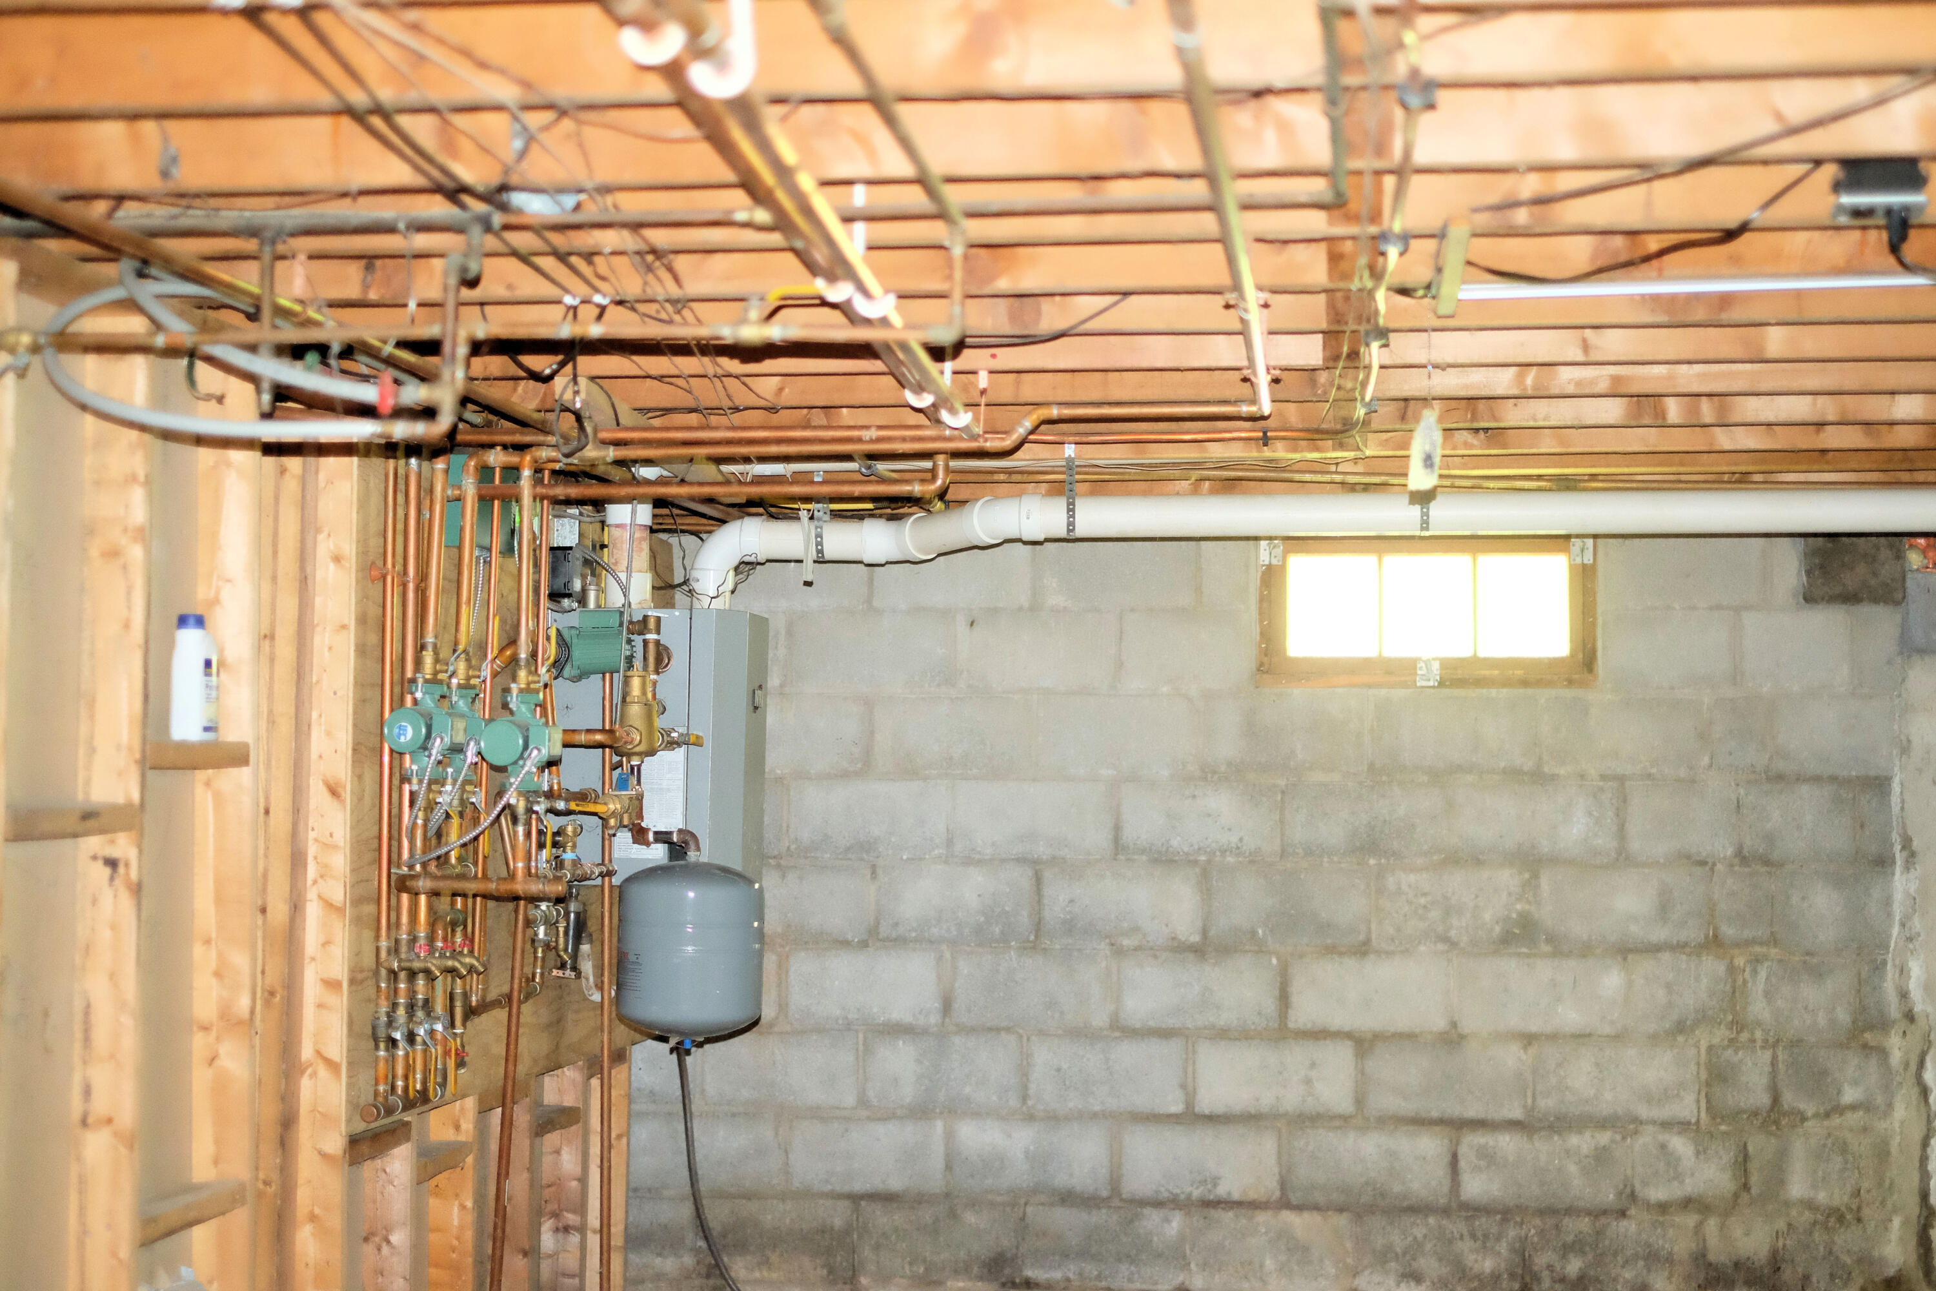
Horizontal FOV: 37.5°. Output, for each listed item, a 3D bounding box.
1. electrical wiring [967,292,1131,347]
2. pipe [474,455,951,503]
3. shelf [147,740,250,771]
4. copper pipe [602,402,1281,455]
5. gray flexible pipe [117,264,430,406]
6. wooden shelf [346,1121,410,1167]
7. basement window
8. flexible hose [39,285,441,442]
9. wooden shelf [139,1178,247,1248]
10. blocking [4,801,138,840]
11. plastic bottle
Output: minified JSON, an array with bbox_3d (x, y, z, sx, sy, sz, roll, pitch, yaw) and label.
[{"bbox_3d":[0.129,-0.531,4.591,0.290,0.075,0.180,0,-3,7],"label":"electrical wiring"},{"bbox_3d":[-0.481,-0.310,5.315,0.904,0.091,0.035,0,-3,7],"label":"pipe"},{"bbox_3d":[-1.158,0.160,4.159,0.089,0.039,0.375,0,-3,7],"label":"shelf"},{"bbox_3d":[-0.087,-0.400,5.274,1.256,0.101,0.035,0,-3,7],"label":"copper pipe"},{"bbox_3d":[-0.887,-0.402,3.683,0.440,0.220,0.220,0,-3,7],"label":"gray flexible pipe"},{"bbox_3d":[-1.063,0.865,4.966,0.089,0.039,0.350,0,-3,7],"label":"wooden shelf"},{"bbox_3d":[1.104,-0.091,6.868,0.803,0.390,0.070,0,-3,7],"label":"basement window"},{"bbox_3d":[-0.887,-0.376,3.732,0.480,0.240,0.420,0,-3,7],"label":"flexible hose"},{"bbox_3d":[-1.160,0.818,4.128,0.089,0.039,0.380,0,-3,7],"label":"wooden shelf"},{"bbox_3d":[-1.206,0.230,3.737,0.089,0.039,0.380,0,-3,7],"label":"blocking"},{"bbox_3d":[-1.145,0.050,4.228,0.052,0.189,0.075,0,-3,7],"label":"plastic bottle"}]

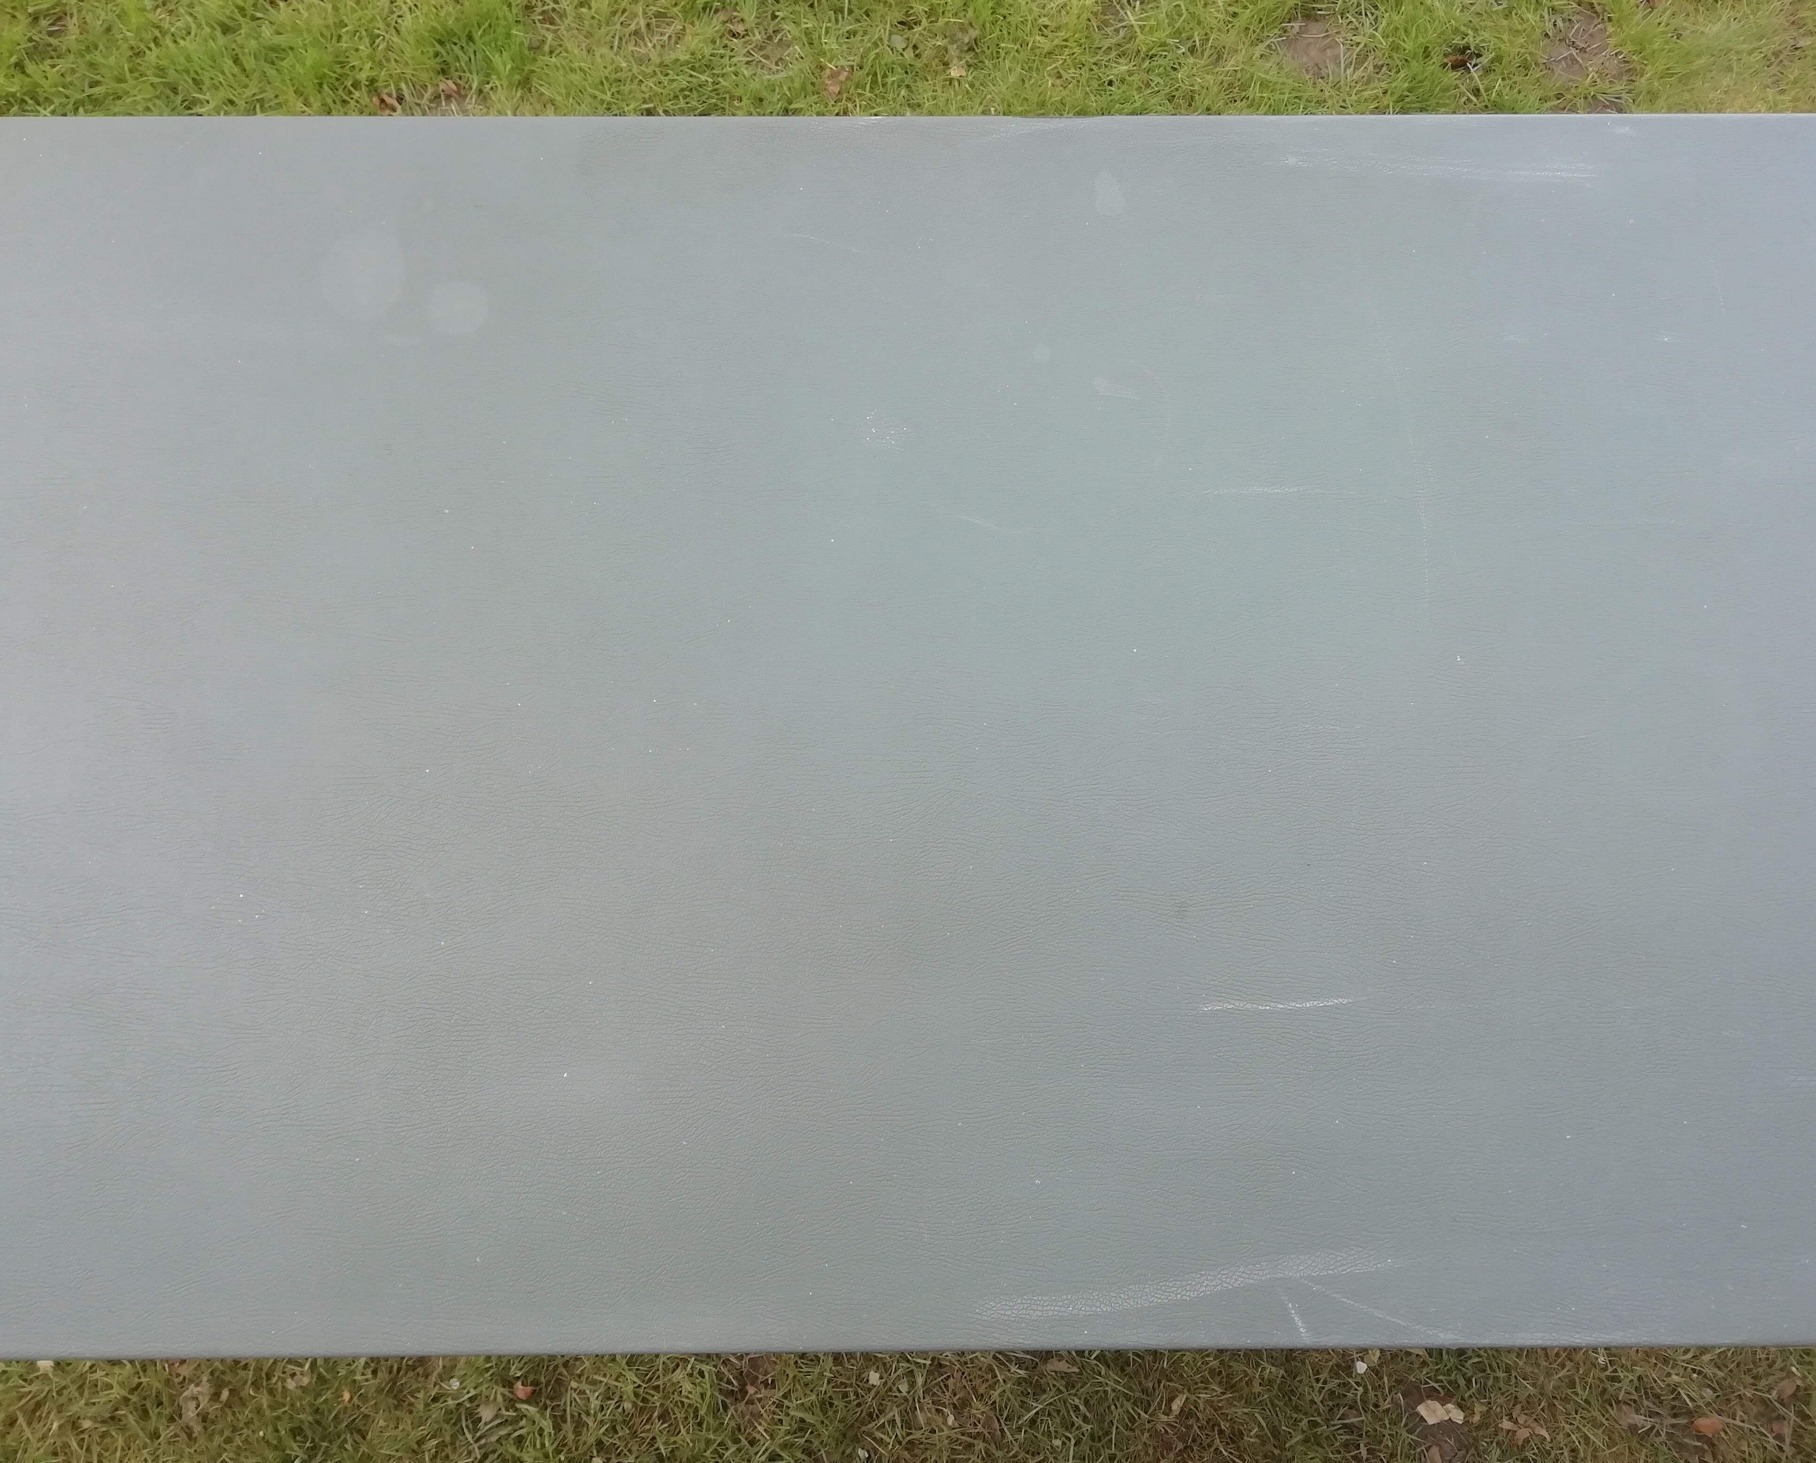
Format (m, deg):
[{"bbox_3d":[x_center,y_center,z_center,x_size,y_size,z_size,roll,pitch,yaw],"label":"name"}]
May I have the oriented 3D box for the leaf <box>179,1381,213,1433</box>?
[{"bbox_3d":[-0.649,0.616,1.336,0.028,0.014,0.045,8,84,1],"label":"leaf"}]

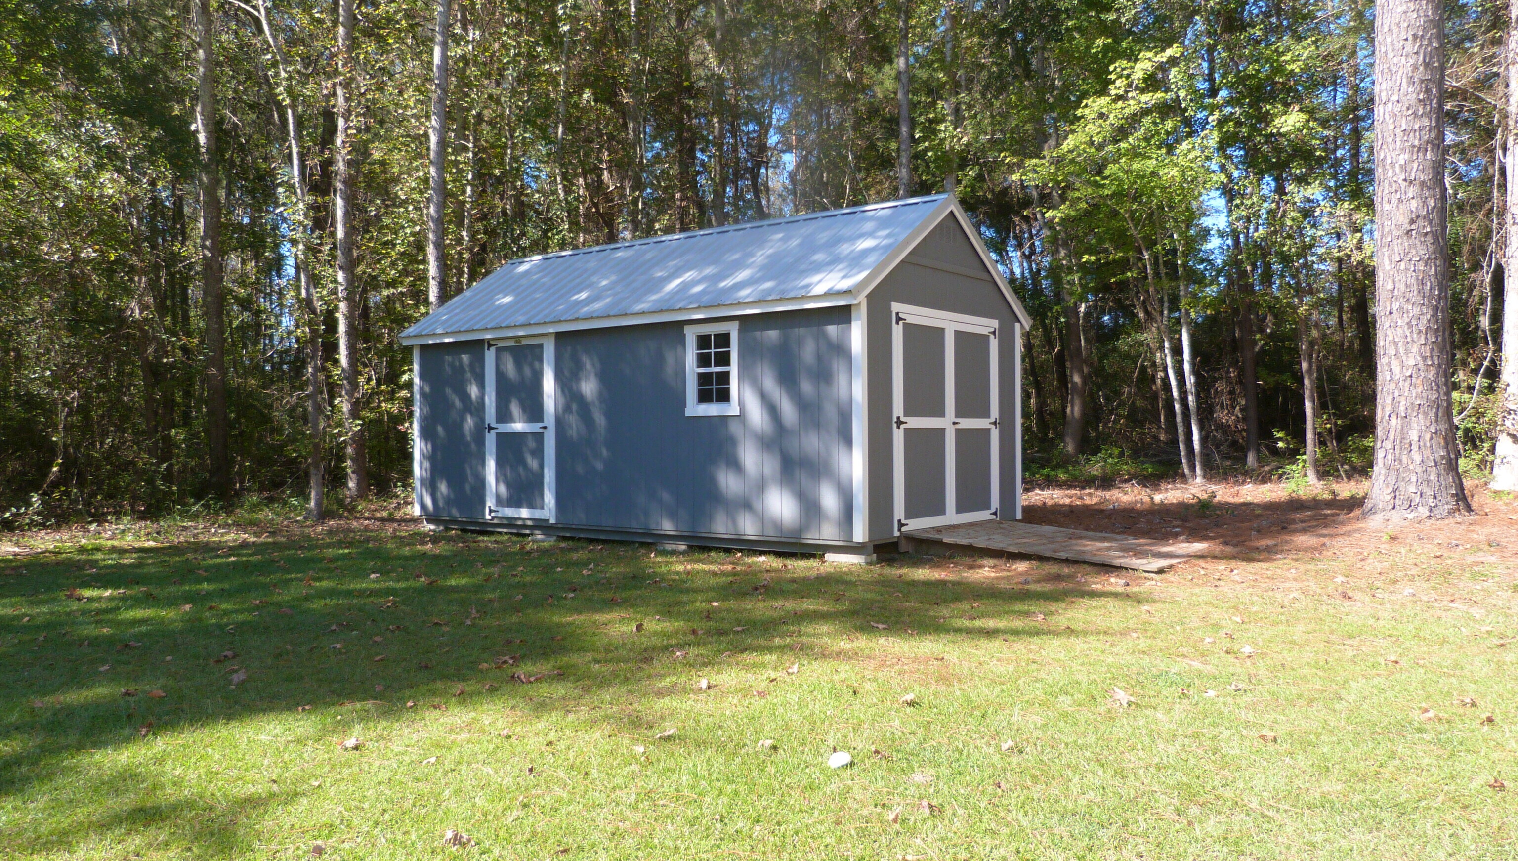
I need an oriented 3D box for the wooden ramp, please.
[{"bbox_3d":[2.579,0.966,9.388,2.086,0.167,1.818,-1,0,38],"label":"wooden ramp"}]

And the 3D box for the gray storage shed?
[{"bbox_3d":[-0.664,-0.543,11.970,6.263,3.224,3.332,-1,0,38],"label":"gray storage shed"}]

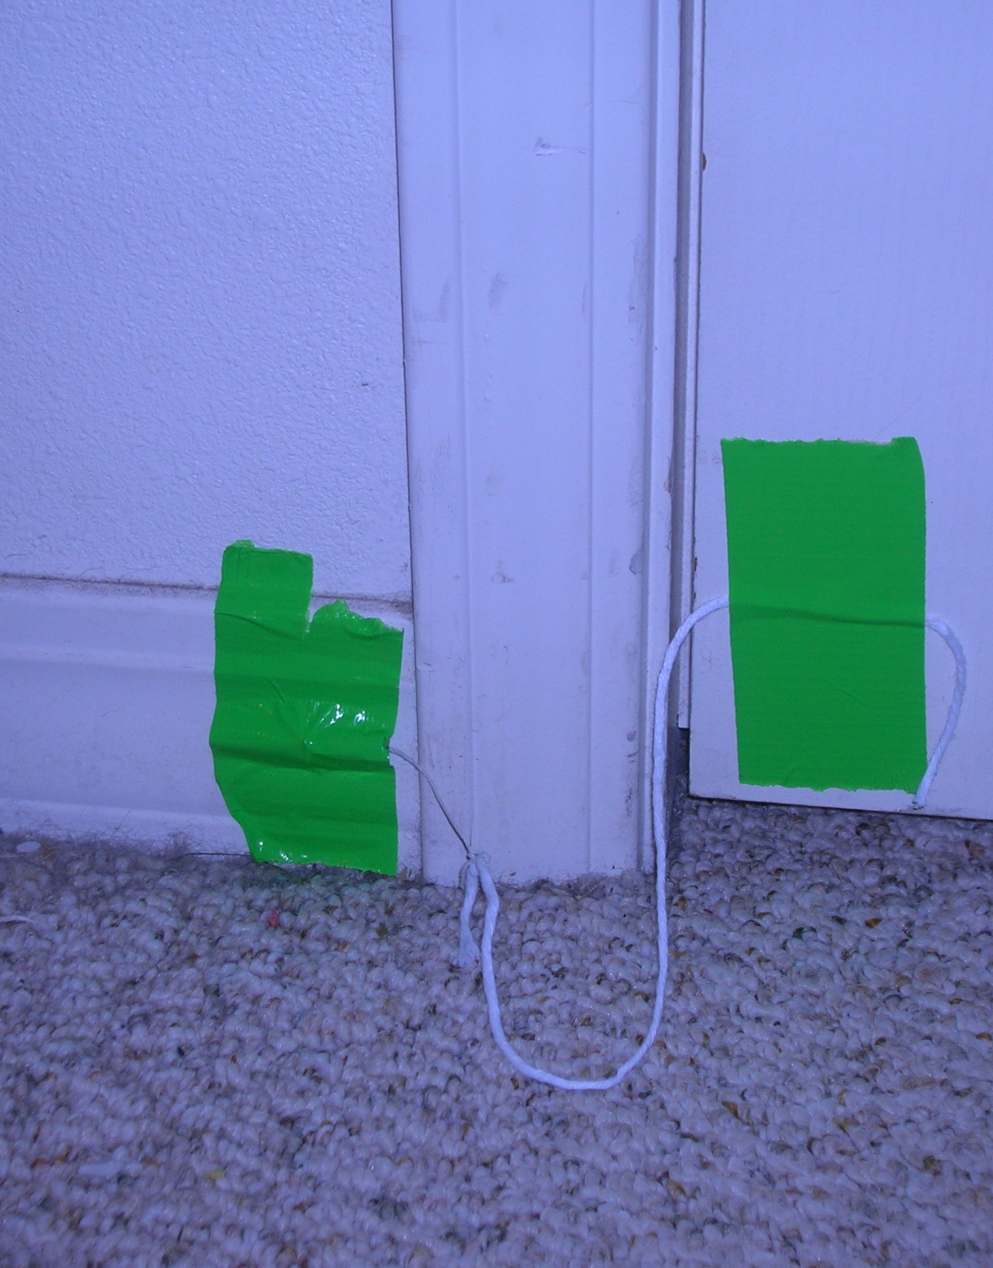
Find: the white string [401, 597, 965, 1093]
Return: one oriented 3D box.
[{"bbox_3d":[0.040,0.050,0.676,0.139,0.085,0.099,4,31,8],"label":"white string"}]

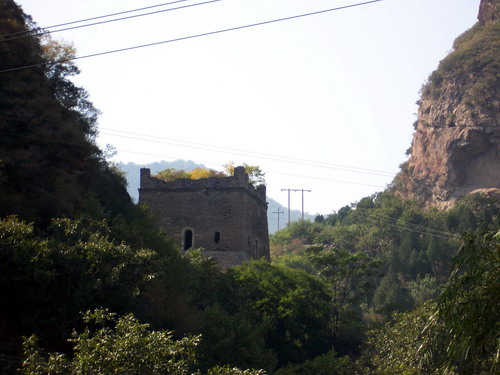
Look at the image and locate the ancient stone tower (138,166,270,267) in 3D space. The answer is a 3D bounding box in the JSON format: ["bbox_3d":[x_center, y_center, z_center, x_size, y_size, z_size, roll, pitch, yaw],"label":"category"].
[{"bbox_3d":[-4.390,4.049,186.000,11.000,10.400,11.000,-1,-8,9],"label":"ancient stone tower"}]

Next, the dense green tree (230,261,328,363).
[{"bbox_3d":[2.244,9.583,145.000,7.600,7.800,7.400,0,-7,0],"label":"dense green tree"}]

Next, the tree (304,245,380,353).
[{"bbox_3d":[7.520,9.024,155.000,6.000,8.700,6.000,0,-7,0],"label":"tree"}]

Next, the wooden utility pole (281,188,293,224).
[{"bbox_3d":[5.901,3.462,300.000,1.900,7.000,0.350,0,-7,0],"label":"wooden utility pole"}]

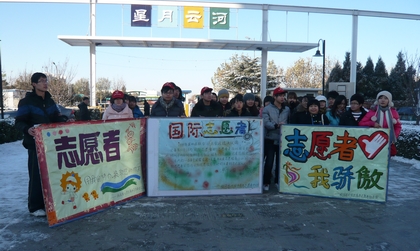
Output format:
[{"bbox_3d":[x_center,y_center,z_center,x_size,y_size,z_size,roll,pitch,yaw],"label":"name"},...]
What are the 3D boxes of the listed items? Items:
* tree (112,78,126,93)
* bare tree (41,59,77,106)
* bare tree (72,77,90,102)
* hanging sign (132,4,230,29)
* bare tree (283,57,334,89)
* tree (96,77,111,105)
[{"bbox_3d":[-13.352,-4.319,50.153,2.061,5.207,2.061,1,3,0],"label":"tree"},{"bbox_3d":[-10.731,-2.445,24.135,2.543,4.586,2.543,1,3,0],"label":"bare tree"},{"bbox_3d":[-16.609,-3.876,44.145,2.461,4.951,2.461,1,3,0],"label":"bare tree"},{"bbox_3d":[-1.811,-6.676,21.000,6.100,1.370,0.120,0,3,-4],"label":"hanging sign"},{"bbox_3d":[11.323,-4.352,39.210,6.085,7.152,6.085,1,3,0],"label":"bare tree"},{"bbox_3d":[-14.205,-3.963,45.149,2.252,5.065,2.252,1,3,0],"label":"tree"}]

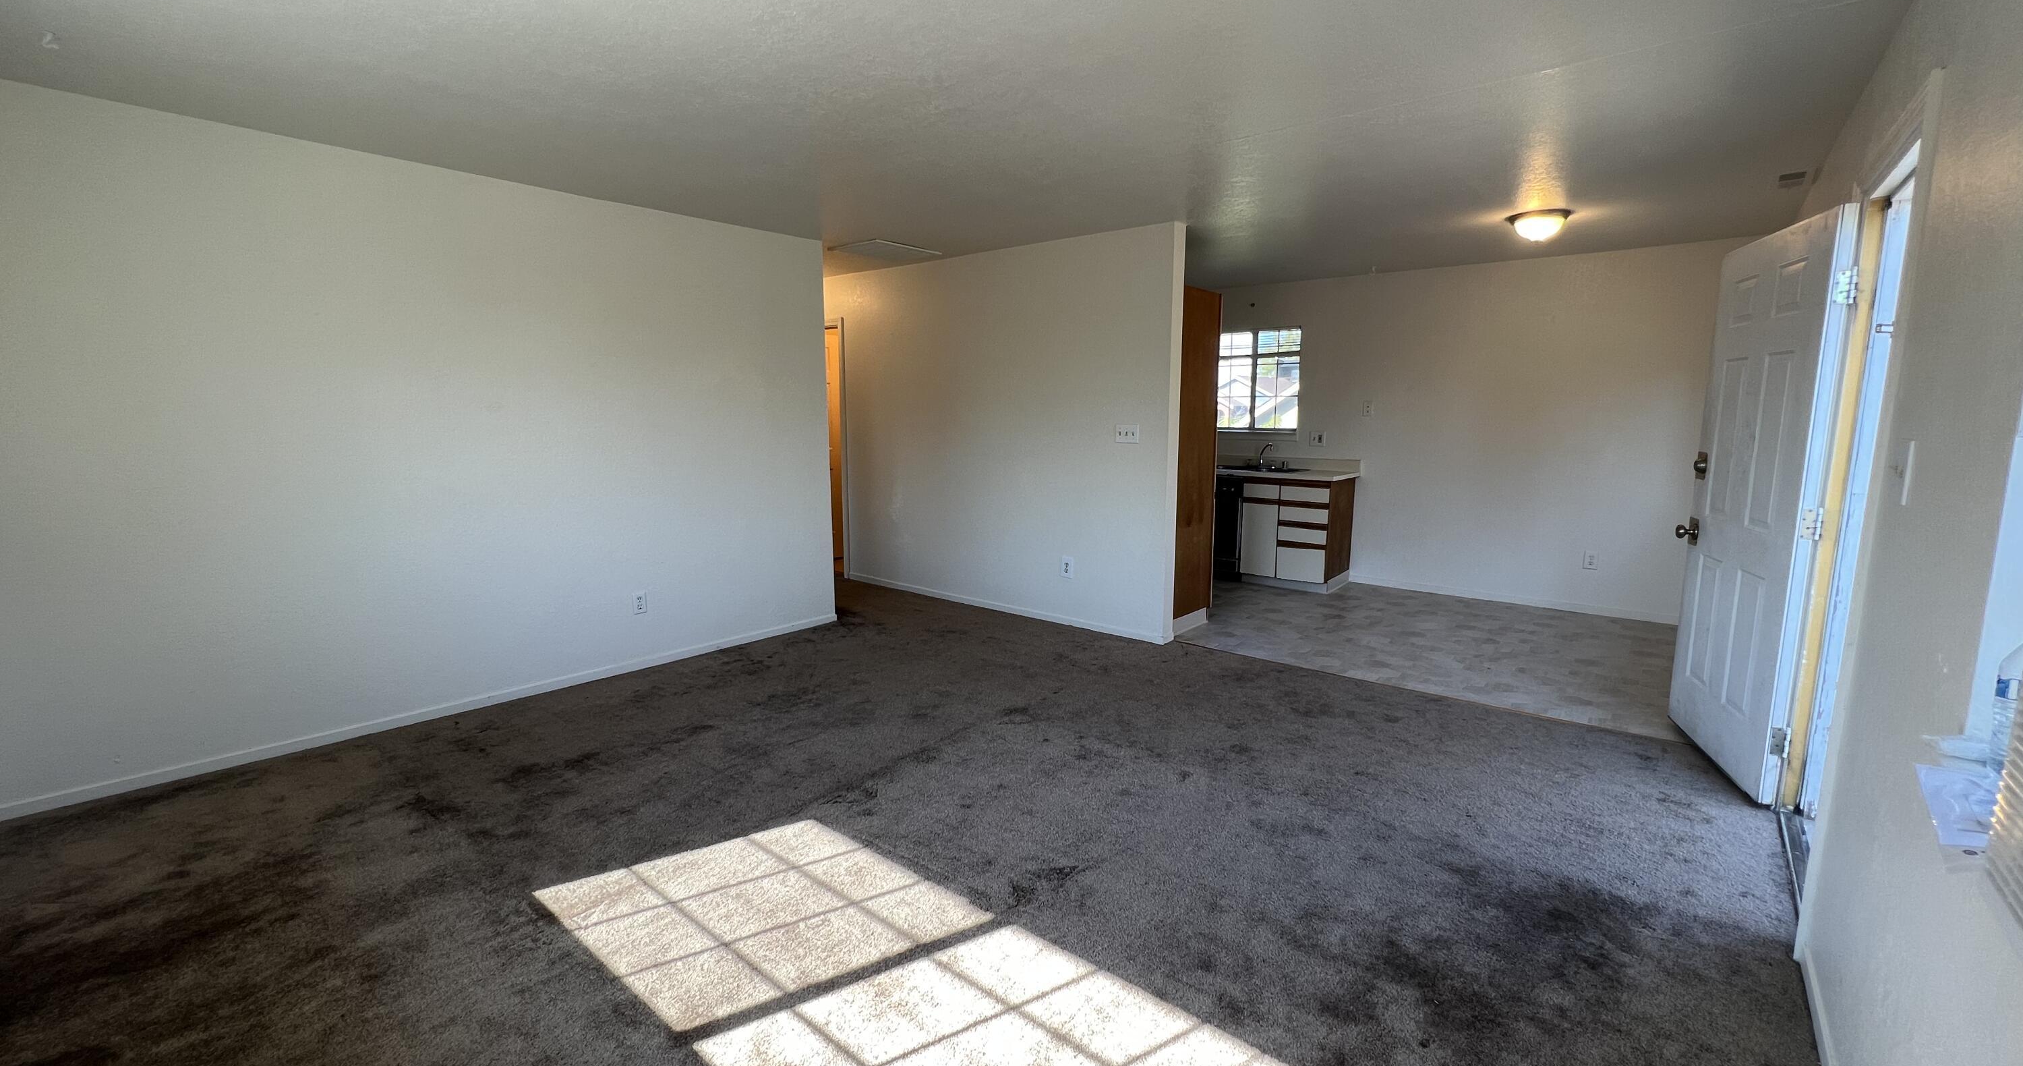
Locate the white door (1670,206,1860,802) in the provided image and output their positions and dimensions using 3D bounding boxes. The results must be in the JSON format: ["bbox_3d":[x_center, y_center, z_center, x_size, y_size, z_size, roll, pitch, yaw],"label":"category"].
[{"bbox_3d":[2.868,-0.107,2.946,0.045,2.020,0.885,4,9,24],"label":"white door"}]

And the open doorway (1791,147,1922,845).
[{"bbox_3d":[2.388,0.022,2.133,0.140,2.040,0.960,7,11,41],"label":"open doorway"}]

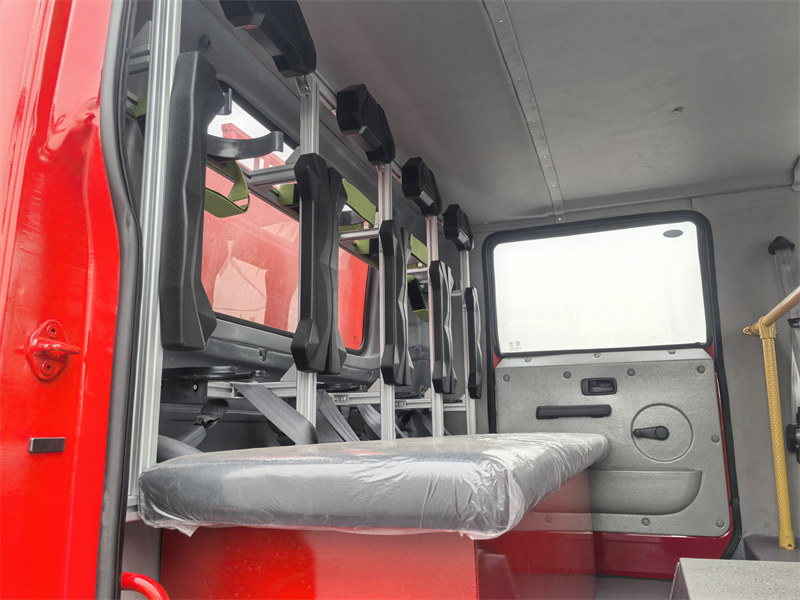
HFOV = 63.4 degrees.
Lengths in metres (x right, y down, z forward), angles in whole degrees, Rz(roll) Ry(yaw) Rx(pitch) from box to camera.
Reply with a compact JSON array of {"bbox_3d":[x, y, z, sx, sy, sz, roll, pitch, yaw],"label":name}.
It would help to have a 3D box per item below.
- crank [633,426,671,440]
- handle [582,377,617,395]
[{"bbox_3d":[0.965,0.513,2.481,0.128,0.053,0.050,-5,-12,19],"label":"crank"},{"bbox_3d":[0.802,0.347,2.602,0.138,0.067,0.032,-5,-12,19],"label":"handle"}]

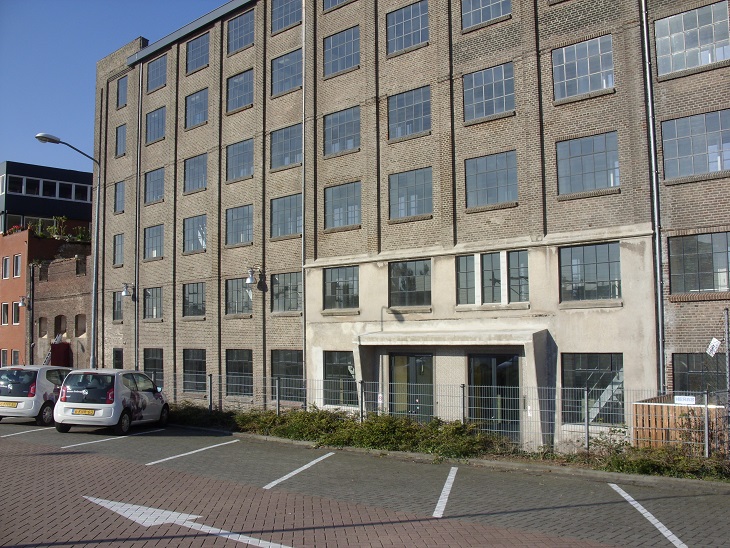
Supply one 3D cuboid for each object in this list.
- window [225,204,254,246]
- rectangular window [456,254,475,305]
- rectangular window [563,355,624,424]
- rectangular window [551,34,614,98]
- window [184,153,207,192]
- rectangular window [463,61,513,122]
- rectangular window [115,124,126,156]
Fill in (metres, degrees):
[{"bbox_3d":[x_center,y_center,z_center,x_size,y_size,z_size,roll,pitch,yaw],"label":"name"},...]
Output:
[{"bbox_3d":[-4.871,-1.912,31.282,0.140,1.450,1.772,4,-6,-44],"label":"window"},{"bbox_3d":[2.866,0.162,22.883,0.140,1.388,0.646,4,-6,-45],"label":"rectangular window"},{"bbox_3d":[5.635,2.850,19.758,0.160,1.827,1.792,3,-6,-44],"label":"rectangular window"},{"bbox_3d":[5.690,-5.436,21.120,0.150,1.491,1.820,4,-6,-44],"label":"rectangular window"},{"bbox_3d":[-7.360,-4.329,34.652,0.150,1.491,1.815,4,-6,-44],"label":"window"},{"bbox_3d":[3.531,-5.165,22.763,0.140,1.430,1.783,4,-6,-44],"label":"rectangular window"},{"bbox_3d":[-11.886,-6.483,38.963,0.140,1.424,0.974,4,-6,-43],"label":"rectangular window"}]

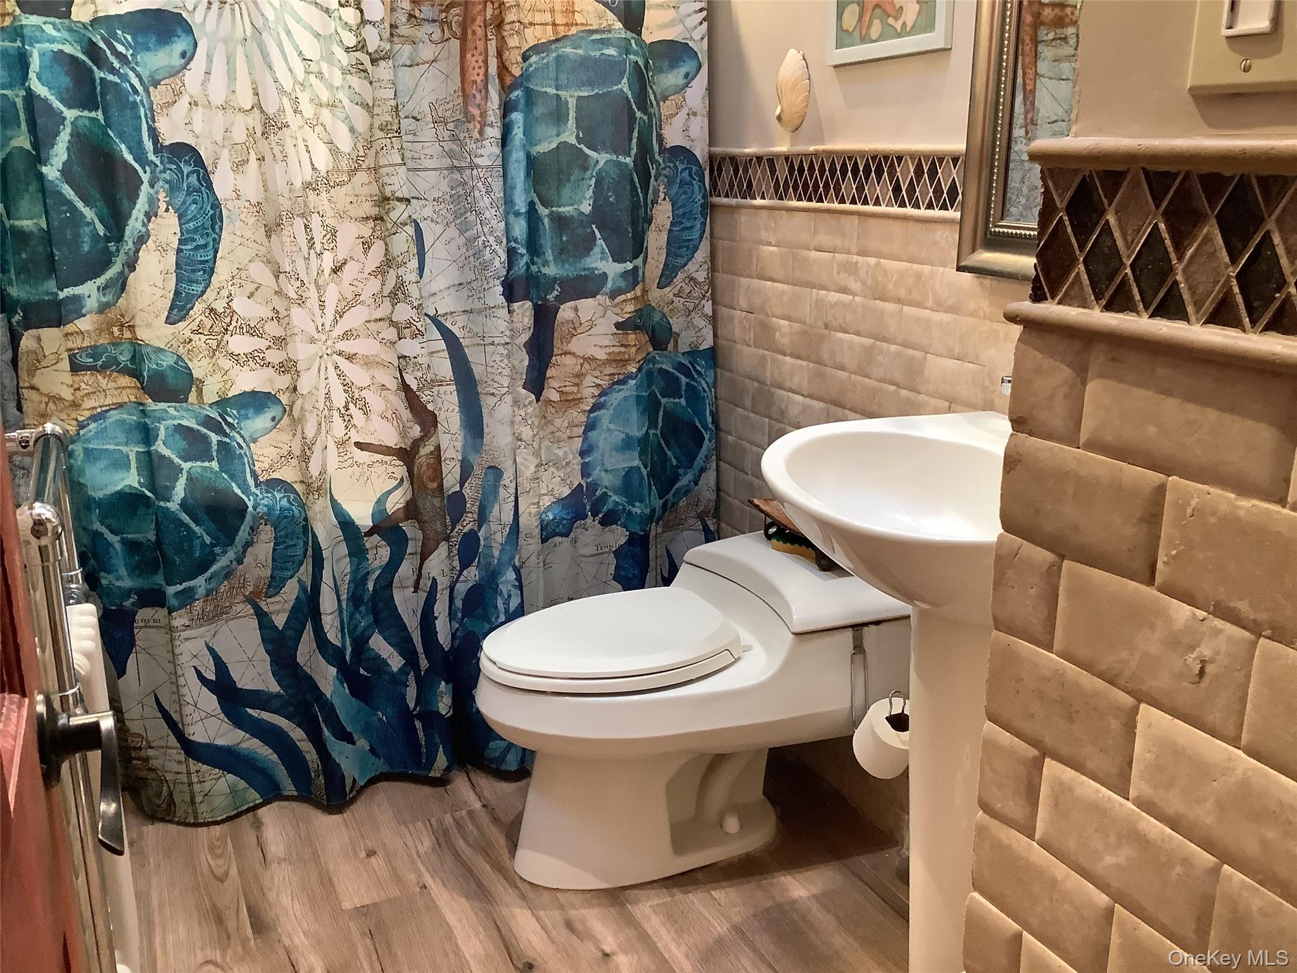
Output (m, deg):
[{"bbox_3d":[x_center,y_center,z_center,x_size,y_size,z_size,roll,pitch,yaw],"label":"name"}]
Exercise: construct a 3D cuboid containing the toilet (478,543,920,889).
[{"bbox_3d":[0.045,0.453,2.315,0.782,0.551,0.437,-7,17,-25],"label":"toilet"}]

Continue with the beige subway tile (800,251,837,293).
[{"bbox_3d":[0.354,-0.451,2.435,0.012,0.076,0.149,-7,17,-25],"label":"beige subway tile"}]

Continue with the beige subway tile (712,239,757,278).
[{"bbox_3d":[0.209,-0.533,2.721,0.012,0.076,0.172,-7,17,-25],"label":"beige subway tile"}]

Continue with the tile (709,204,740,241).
[{"bbox_3d":[0.177,-0.612,2.710,0.012,0.075,0.151,-7,17,-25],"label":"tile"}]

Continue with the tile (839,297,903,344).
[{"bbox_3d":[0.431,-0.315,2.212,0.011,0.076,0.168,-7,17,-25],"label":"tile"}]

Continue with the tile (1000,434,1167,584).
[{"bbox_3d":[0.295,0.013,0.794,0.011,0.073,0.140,-7,17,-25],"label":"tile"}]

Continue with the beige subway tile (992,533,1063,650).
[{"bbox_3d":[0.285,0.078,0.857,0.012,0.076,0.063,-7,17,-25],"label":"beige subway tile"}]

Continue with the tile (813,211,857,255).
[{"bbox_3d":[0.370,-0.496,2.296,0.011,0.073,0.152,-7,17,-25],"label":"tile"}]

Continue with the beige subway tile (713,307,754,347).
[{"bbox_3d":[0.210,-0.373,2.706,0.012,0.075,0.151,-7,17,-25],"label":"beige subway tile"}]

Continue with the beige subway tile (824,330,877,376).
[{"bbox_3d":[0.407,-0.262,2.309,0.012,0.075,0.151,-7,17,-25],"label":"beige subway tile"}]

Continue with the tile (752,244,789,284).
[{"bbox_3d":[0.278,-0.494,2.585,0.012,0.076,0.152,-7,17,-25],"label":"tile"}]

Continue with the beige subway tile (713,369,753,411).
[{"bbox_3d":[0.211,-0.233,2.799,0.012,0.076,0.164,-7,17,-25],"label":"beige subway tile"}]

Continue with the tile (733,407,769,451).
[{"bbox_3d":[0.247,-0.138,2.749,0.012,0.076,0.152,-7,17,-25],"label":"tile"}]

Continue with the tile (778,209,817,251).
[{"bbox_3d":[0.309,-0.537,2.446,0.012,0.075,0.151,-7,17,-25],"label":"tile"}]

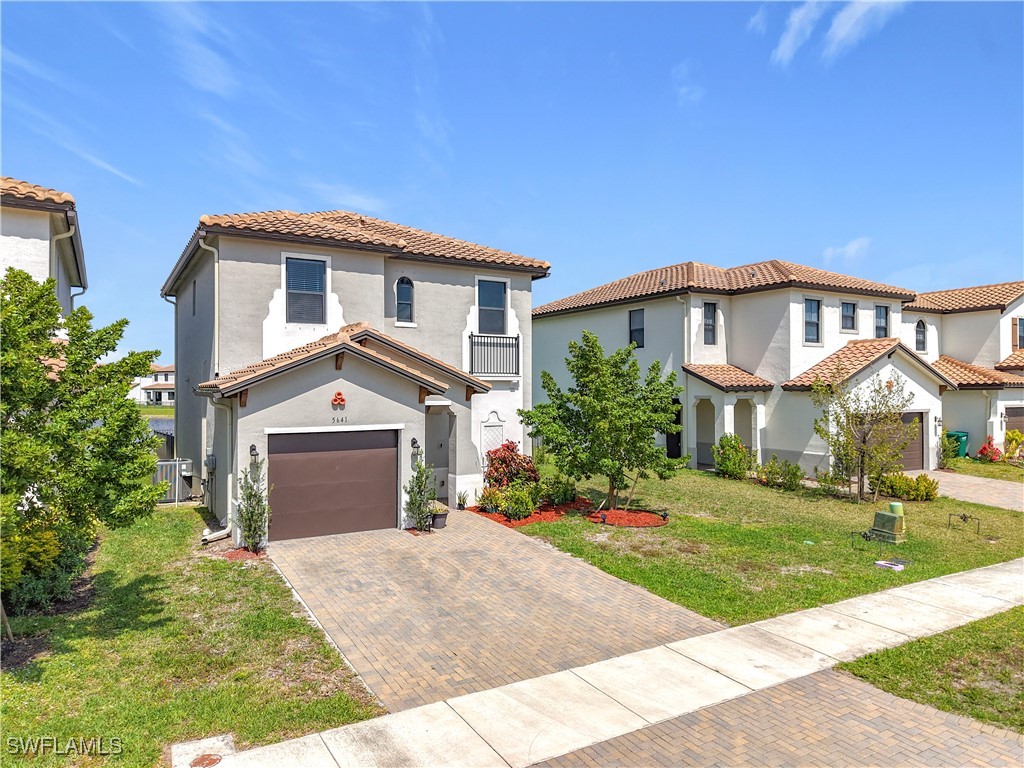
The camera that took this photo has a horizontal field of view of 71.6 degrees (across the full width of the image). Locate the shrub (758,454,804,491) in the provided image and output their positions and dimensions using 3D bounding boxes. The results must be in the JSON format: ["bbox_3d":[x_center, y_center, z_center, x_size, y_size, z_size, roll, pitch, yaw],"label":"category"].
[{"bbox_3d":[8.030,2.644,21.159,1.320,1.000,1.150,0,0,0],"label":"shrub"}]

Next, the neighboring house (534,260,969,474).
[{"bbox_3d":[8.562,-1.170,31.056,10.000,8.770,16.300,0,0,-30],"label":"neighboring house"}]

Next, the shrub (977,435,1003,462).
[{"bbox_3d":[19.329,2.628,28.745,0.970,1.060,0.920,0,0,0],"label":"shrub"}]

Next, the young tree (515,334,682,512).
[{"bbox_3d":[2.244,0.940,18.059,4.100,4.500,4.000,0,0,0],"label":"young tree"}]

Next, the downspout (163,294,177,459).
[{"bbox_3d":[-12.377,-0.110,25.713,0.470,6.350,0.120,0,0,-30],"label":"downspout"}]

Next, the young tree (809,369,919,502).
[{"bbox_3d":[9.551,1.431,19.309,2.700,3.500,2.600,0,0,0],"label":"young tree"}]

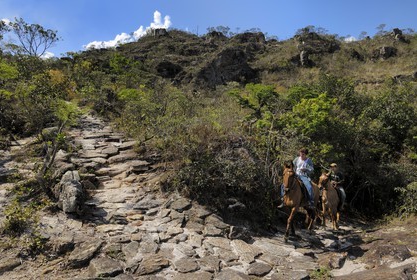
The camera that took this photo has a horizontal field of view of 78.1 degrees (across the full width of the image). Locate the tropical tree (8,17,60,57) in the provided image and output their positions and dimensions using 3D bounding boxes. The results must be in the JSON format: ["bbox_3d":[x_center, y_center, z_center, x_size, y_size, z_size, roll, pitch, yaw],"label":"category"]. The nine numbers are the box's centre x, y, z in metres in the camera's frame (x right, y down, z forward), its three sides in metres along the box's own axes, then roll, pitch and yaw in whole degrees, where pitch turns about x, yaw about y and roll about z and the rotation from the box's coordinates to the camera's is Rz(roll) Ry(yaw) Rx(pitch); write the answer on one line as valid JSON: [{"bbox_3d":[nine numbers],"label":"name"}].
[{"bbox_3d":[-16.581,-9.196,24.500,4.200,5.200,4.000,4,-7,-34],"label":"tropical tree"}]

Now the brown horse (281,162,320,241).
[{"bbox_3d":[2.483,1.556,6.927,0.580,1.920,2.200,-5,-8,38],"label":"brown horse"}]

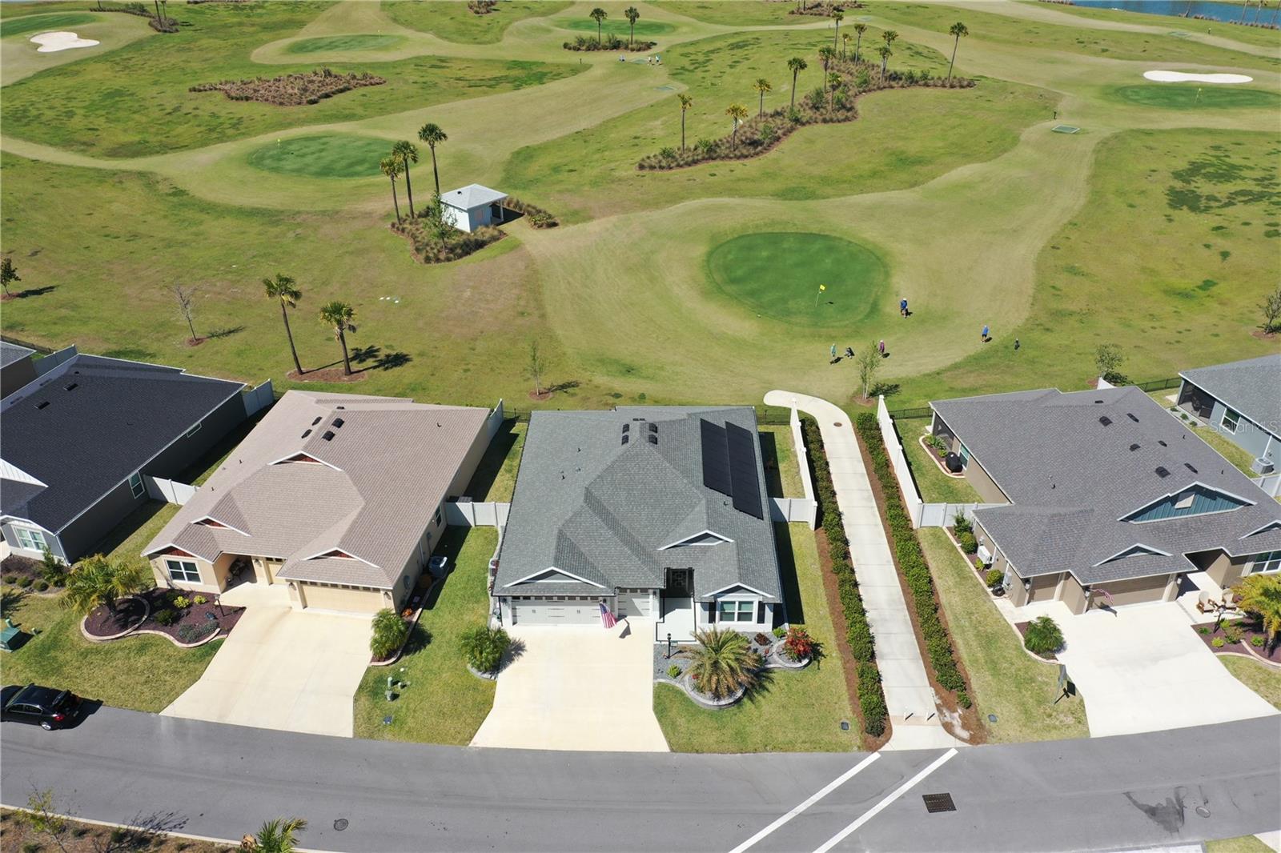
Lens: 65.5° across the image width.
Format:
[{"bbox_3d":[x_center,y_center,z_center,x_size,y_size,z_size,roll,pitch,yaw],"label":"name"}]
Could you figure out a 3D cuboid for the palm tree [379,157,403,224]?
[{"bbox_3d":[-26.697,-25.636,108.355,2.600,7.658,2.600,-1,31,0],"label":"palm tree"}]

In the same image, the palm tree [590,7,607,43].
[{"bbox_3d":[-7.224,-70.217,174.782,2.900,6.380,2.900,-1,33,0],"label":"palm tree"}]

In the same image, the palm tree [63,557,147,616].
[{"bbox_3d":[-29.560,9.128,55.240,4.600,3.600,4.500,-1,31,0],"label":"palm tree"}]

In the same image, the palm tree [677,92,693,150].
[{"bbox_3d":[5.845,-40.114,131.375,2.200,7.605,2.200,-1,31,0],"label":"palm tree"}]

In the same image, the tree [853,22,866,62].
[{"bbox_3d":[38.874,-68.444,177.822,2.300,6.874,2.300,-1,31,0],"label":"tree"}]

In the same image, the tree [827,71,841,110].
[{"bbox_3d":[28.785,-50.086,148.979,2.150,5.757,2.150,-1,31,0],"label":"tree"}]

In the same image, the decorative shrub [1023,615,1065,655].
[{"bbox_3d":[21.070,10.857,51.827,2.050,1.850,2.050,-1,33,0],"label":"decorative shrub"}]

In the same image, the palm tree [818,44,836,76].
[{"bbox_3d":[29.839,-57.743,160.299,2.800,7.038,2.800,-1,31,0],"label":"palm tree"}]

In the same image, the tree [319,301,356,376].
[{"bbox_3d":[-23.563,-6.950,78.699,3.100,6.472,3.100,-1,31,0],"label":"tree"}]

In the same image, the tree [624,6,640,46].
[{"bbox_3d":[-1.509,-69.926,174.061,2.600,6.520,2.600,-1,33,0],"label":"tree"}]

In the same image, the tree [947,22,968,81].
[{"bbox_3d":[46.976,-55.978,149.140,2.900,8.670,2.900,-1,33,0],"label":"tree"}]

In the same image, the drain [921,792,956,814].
[{"bbox_3d":[13.451,16.948,44.771,1.230,0.060,0.940,-3,31,-3],"label":"drain"}]

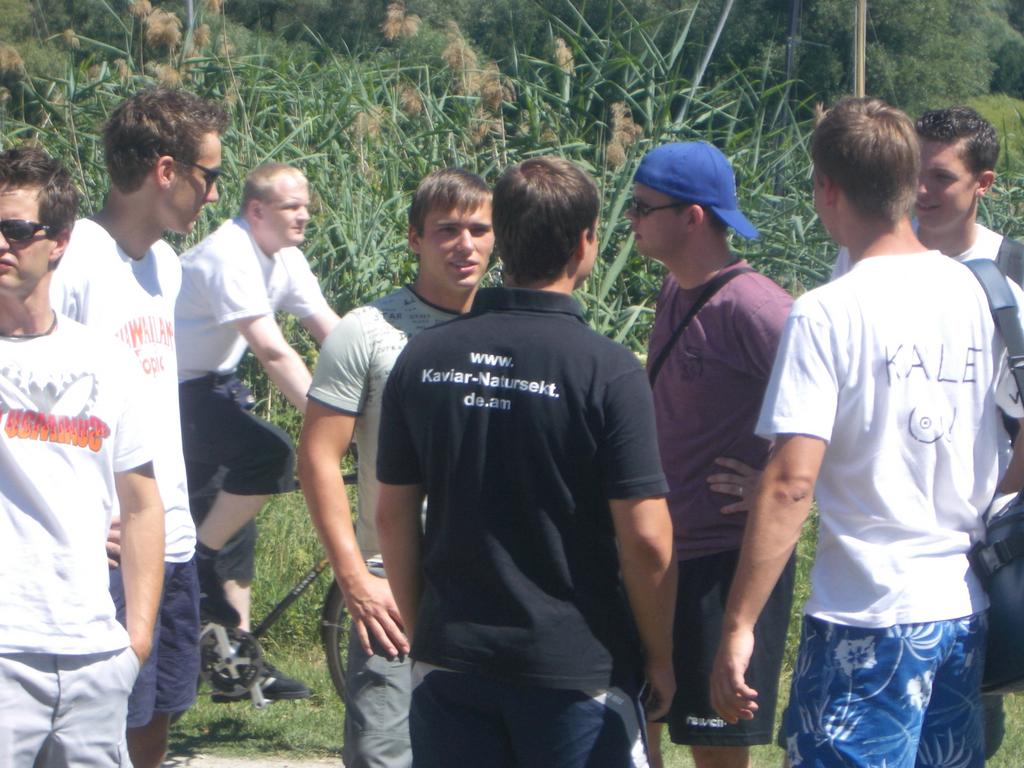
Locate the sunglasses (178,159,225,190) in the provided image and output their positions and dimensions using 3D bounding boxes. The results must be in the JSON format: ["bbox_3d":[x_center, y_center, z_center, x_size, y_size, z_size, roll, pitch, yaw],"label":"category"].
[{"bbox_3d":[-0.611,-0.398,5.870,0.145,0.048,0.145,13,5,9],"label":"sunglasses"}]

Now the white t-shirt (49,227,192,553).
[{"bbox_3d":[-0.772,0.014,5.900,0.310,0.670,0.500,2,3,33],"label":"white t-shirt"}]

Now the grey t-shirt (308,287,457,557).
[{"bbox_3d":[-0.164,0.082,6.750,0.530,0.610,0.280,-1,3,-25],"label":"grey t-shirt"}]

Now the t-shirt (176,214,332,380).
[{"bbox_3d":[-0.794,-0.243,8.950,0.360,0.530,0.500,18,10,22],"label":"t-shirt"}]

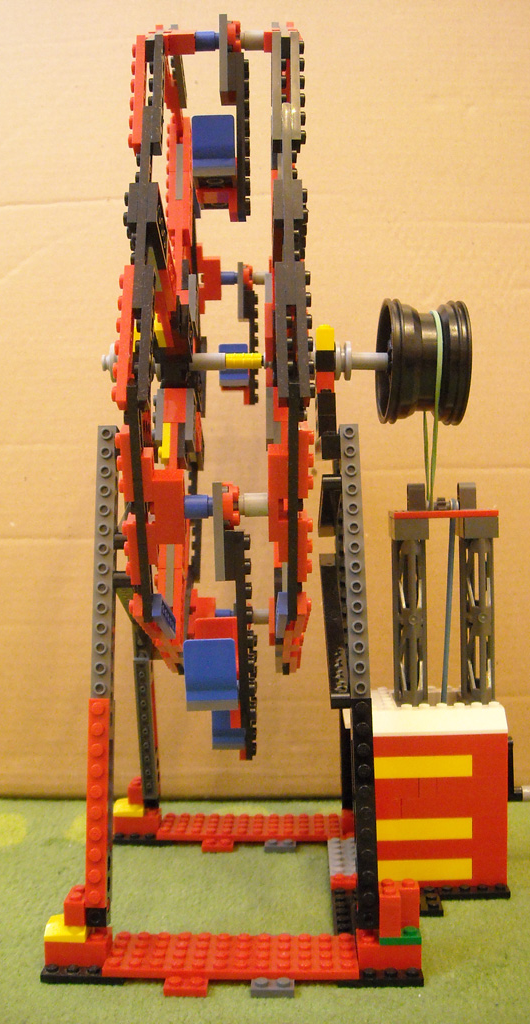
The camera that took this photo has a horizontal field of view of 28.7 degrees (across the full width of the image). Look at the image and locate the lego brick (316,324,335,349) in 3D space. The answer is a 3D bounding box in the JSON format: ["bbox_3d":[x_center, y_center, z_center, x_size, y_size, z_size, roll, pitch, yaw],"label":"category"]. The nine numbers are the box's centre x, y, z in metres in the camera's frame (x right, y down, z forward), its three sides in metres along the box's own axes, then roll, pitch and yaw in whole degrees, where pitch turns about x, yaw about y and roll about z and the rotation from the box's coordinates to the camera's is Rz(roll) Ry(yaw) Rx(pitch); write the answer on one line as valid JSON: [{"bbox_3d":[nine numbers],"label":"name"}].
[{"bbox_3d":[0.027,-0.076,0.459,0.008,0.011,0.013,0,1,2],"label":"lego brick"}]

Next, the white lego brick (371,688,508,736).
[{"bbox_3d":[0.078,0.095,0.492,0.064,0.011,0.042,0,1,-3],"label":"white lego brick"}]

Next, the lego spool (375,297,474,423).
[{"bbox_3d":[0.072,-0.068,0.467,0.034,0.056,0.056,1,2,-1],"label":"lego spool"}]

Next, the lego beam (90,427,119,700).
[{"bbox_3d":[-0.065,0.020,0.426,0.008,0.112,0.011,-1,-10,2],"label":"lego beam"}]

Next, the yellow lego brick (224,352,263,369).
[{"bbox_3d":[-0.009,-0.067,0.461,0.016,0.007,0.007,0,1,2],"label":"yellow lego brick"}]

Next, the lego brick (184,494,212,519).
[{"bbox_3d":[-0.023,-0.002,0.352,0.010,0.008,0.008,0,2,2],"label":"lego brick"}]

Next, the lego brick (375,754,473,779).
[{"bbox_3d":[0.069,0.114,0.466,0.048,0.010,0.008,0,1,2],"label":"lego brick"}]

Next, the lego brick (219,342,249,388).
[{"bbox_3d":[-0.017,-0.081,0.567,0.016,0.022,0.016,0,1,2],"label":"lego brick"}]

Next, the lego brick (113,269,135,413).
[{"bbox_3d":[-0.046,-0.058,0.343,0.005,0.048,0.008,1,-15,2],"label":"lego brick"}]

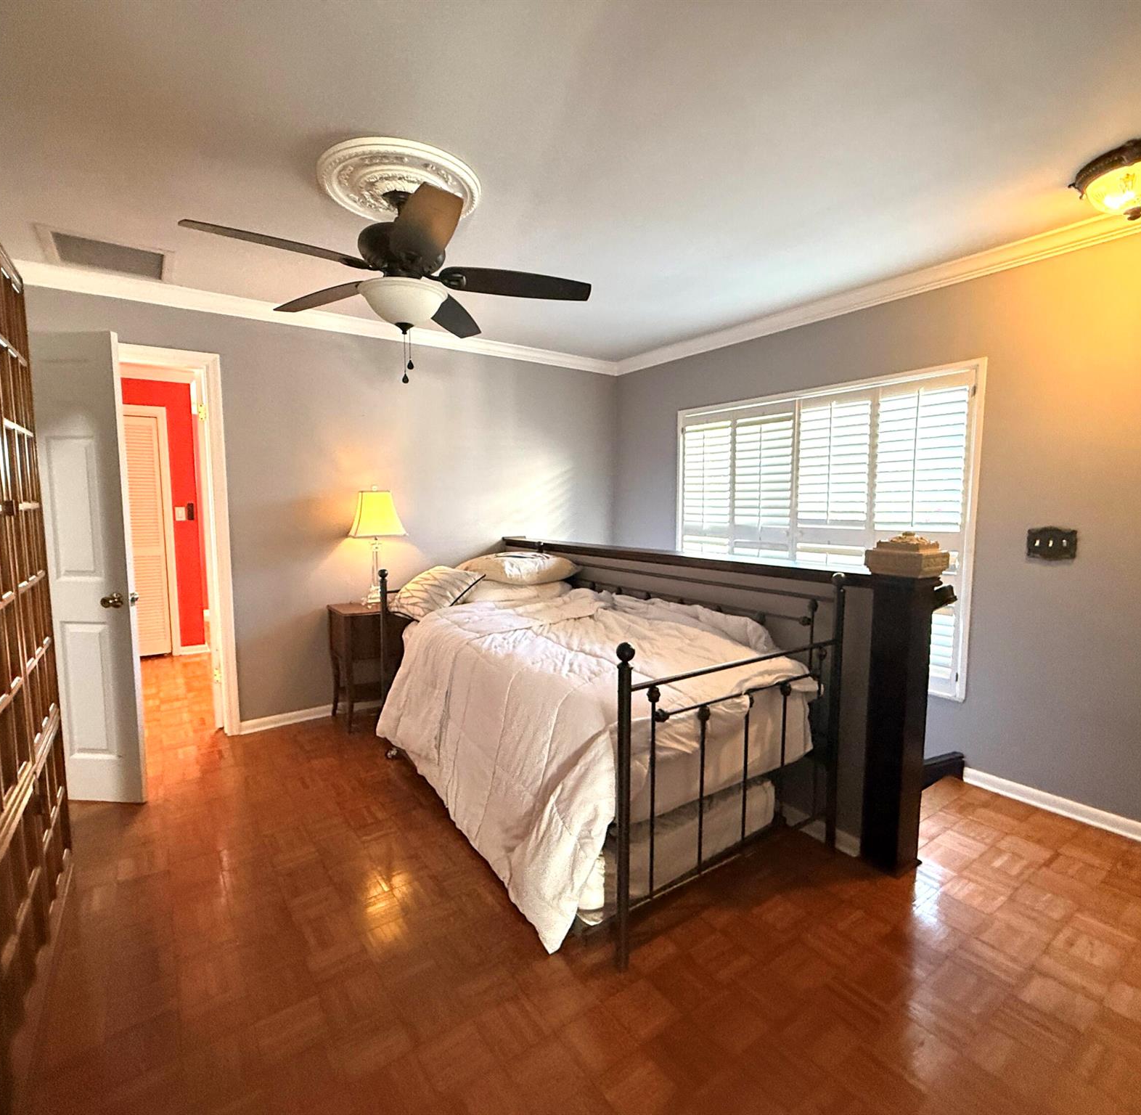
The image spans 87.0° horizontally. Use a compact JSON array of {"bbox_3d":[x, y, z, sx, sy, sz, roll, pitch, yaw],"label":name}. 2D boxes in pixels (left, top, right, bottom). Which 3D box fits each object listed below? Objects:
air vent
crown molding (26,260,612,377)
[{"bbox_3d":[-2.064,-1.334,2.708,0.420,0.022,0.420,-4,6,-35],"label":"air vent"},{"bbox_3d":[-1.091,-1.394,3.756,3.610,0.090,0.085,-4,6,-35],"label":"crown molding"}]

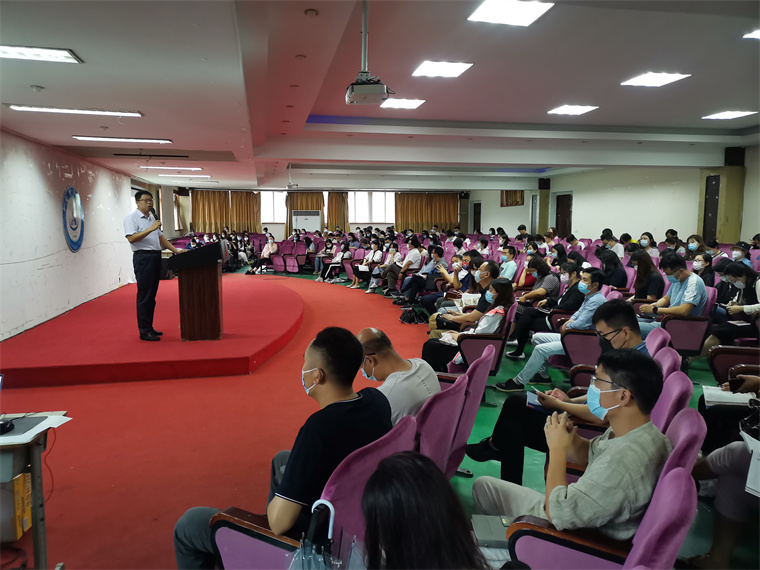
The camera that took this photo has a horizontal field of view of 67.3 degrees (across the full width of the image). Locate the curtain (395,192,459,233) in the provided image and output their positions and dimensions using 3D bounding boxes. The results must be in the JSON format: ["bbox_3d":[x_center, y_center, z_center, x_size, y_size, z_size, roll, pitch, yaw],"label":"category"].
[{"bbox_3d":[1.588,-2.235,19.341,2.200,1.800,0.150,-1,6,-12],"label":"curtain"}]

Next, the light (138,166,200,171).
[{"bbox_3d":[-4.327,-2.438,11.843,1.200,0.080,0.300,-1,6,-12],"label":"light"}]

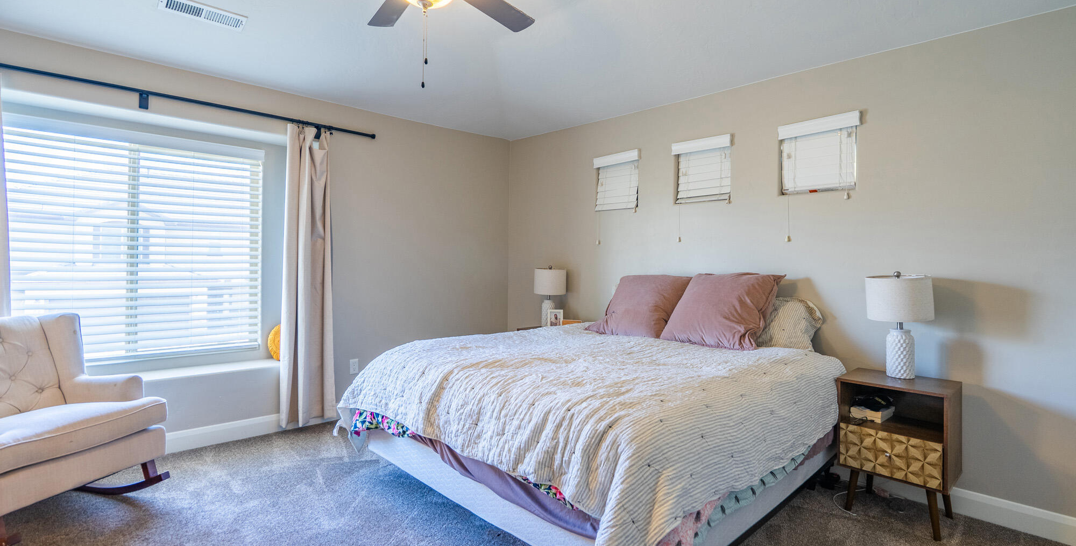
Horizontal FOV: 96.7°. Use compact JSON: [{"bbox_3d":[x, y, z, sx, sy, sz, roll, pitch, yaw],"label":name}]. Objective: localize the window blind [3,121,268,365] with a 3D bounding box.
[{"bbox_3d":[-2.654,-0.181,3.150,1.501,1.494,0.104,0,1,-43],"label":"window blind"}]

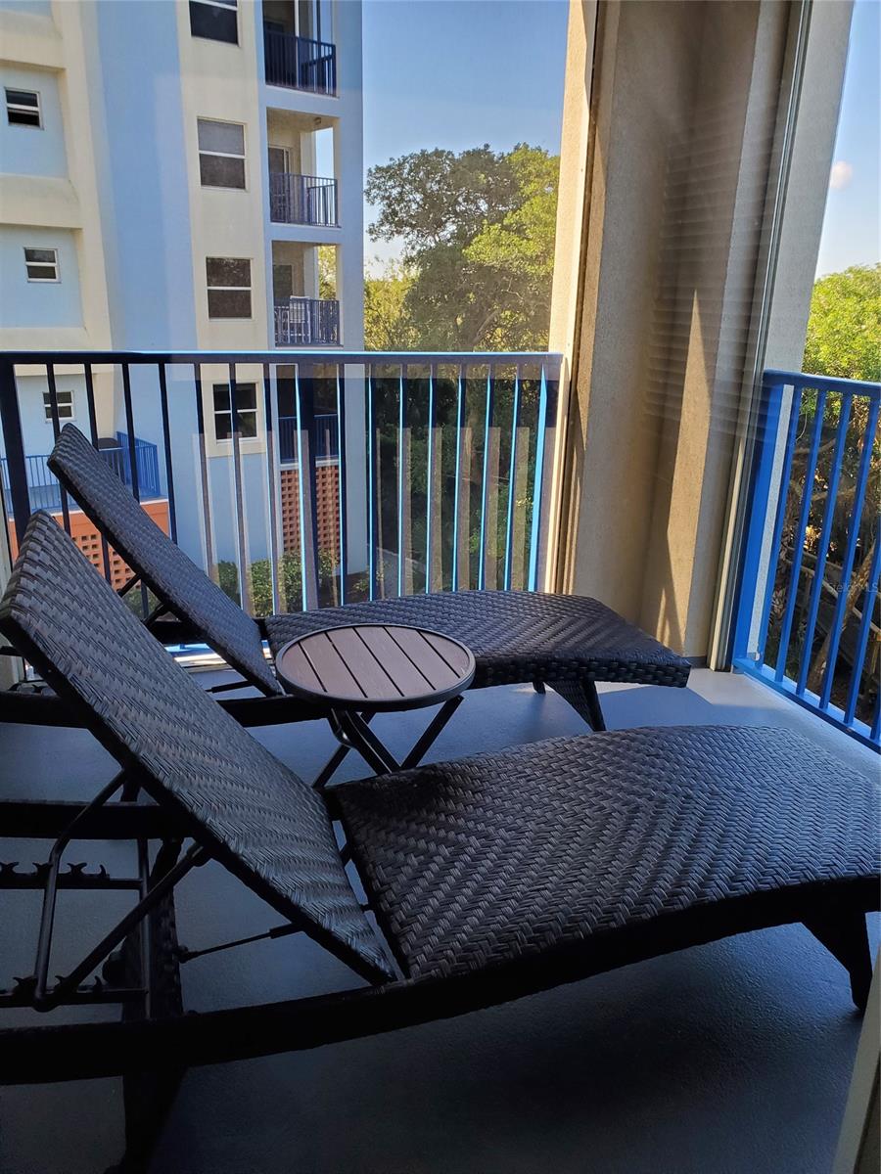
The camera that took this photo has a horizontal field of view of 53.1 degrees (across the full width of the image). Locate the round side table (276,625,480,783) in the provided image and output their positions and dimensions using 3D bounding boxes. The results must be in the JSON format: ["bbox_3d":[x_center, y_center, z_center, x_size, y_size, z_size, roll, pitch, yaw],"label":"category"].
[{"bbox_3d":[-0.156,0.406,2.171,0.460,0.495,0.460,1,19,0],"label":"round side table"}]

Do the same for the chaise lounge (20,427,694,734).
[{"bbox_3d":[-0.264,0.039,2.530,1.895,0.955,0.606,-4,19,-15],"label":"chaise lounge"}]

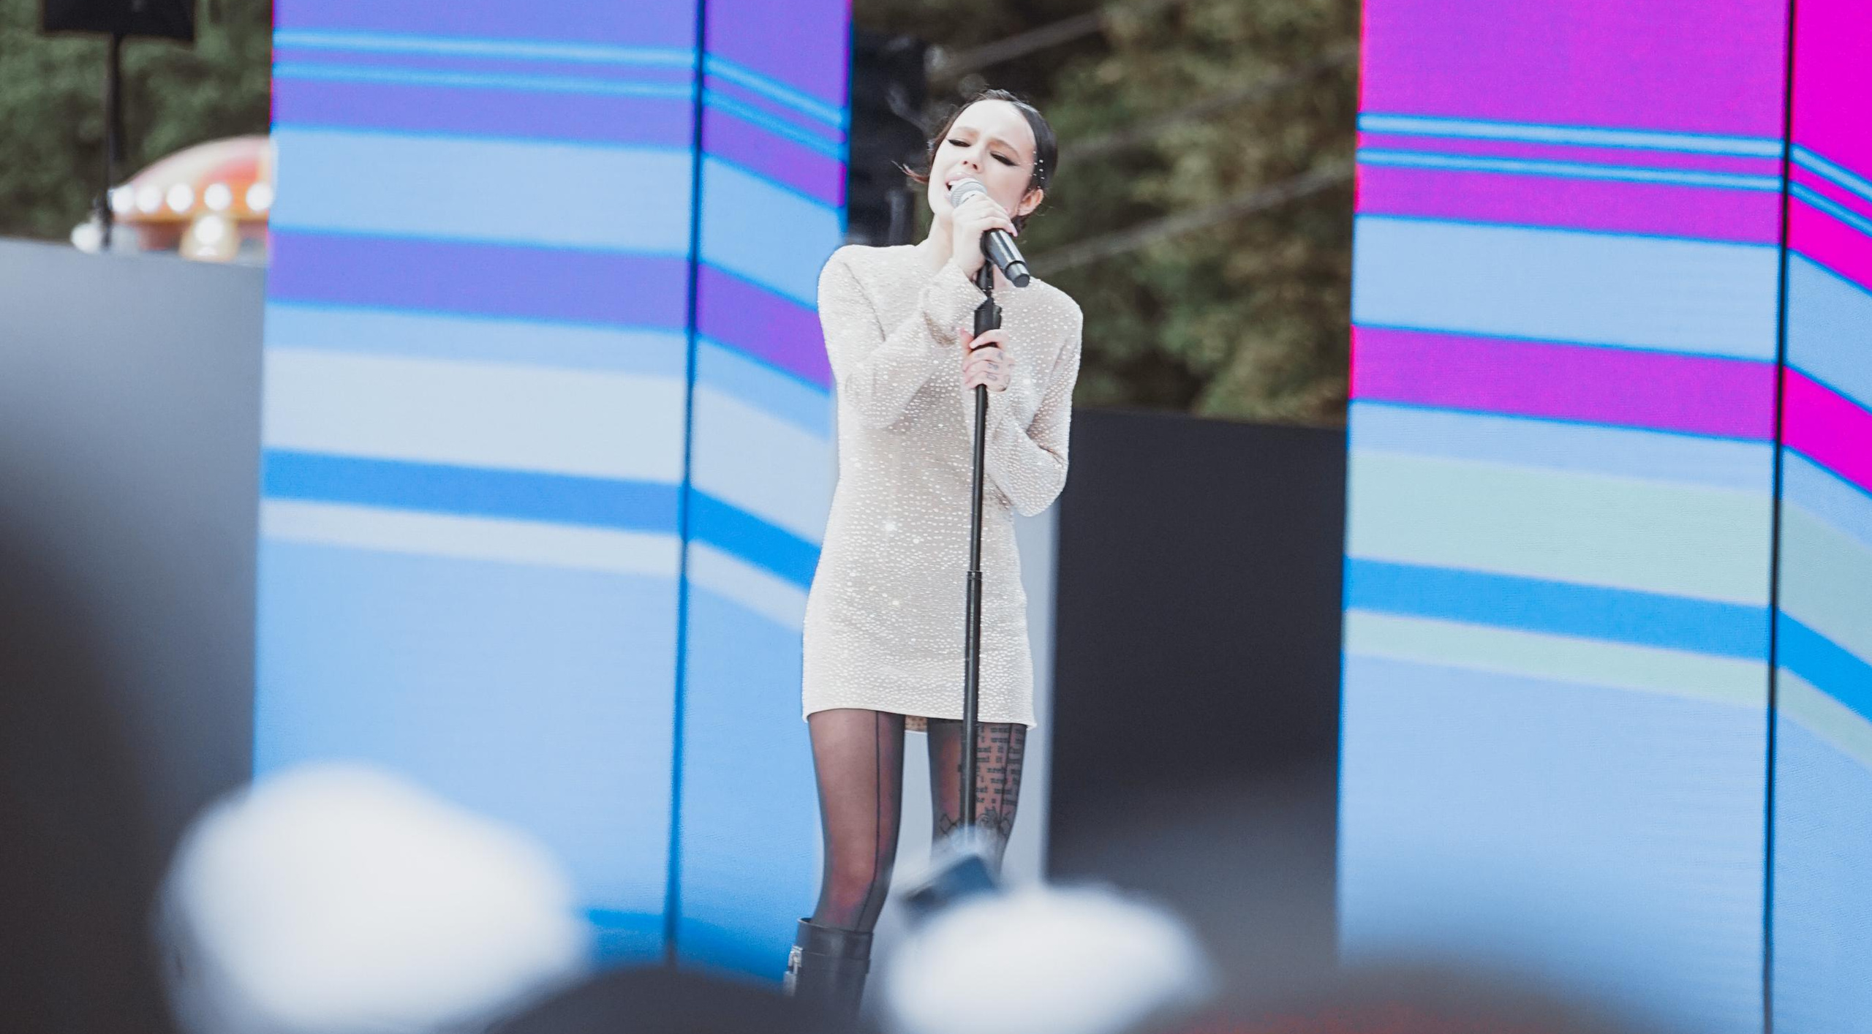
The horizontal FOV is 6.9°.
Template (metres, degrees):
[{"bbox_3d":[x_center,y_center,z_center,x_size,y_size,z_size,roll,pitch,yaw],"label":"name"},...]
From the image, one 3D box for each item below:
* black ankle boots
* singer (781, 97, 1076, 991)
[{"bbox_3d":[-0.167,0.817,23.750,0.140,0.370,0.270,1,-1,21],"label":"black ankle boots"},{"bbox_3d":[0.000,0.193,23.800,0.470,1.680,0.380,1,-1,12],"label":"singer"}]

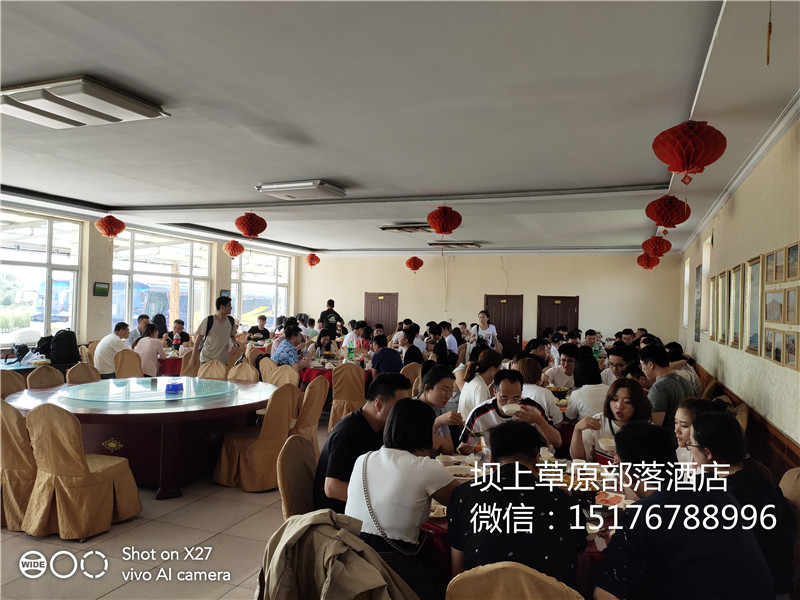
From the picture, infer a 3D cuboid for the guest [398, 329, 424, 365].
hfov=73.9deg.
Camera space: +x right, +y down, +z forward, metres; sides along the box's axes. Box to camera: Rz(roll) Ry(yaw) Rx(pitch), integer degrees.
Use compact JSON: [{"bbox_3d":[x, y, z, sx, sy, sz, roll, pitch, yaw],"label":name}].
[{"bbox_3d":[0.081,1.137,8.692,0.750,1.290,0.500,2,0,22],"label":"guest"}]

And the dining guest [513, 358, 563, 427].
[{"bbox_3d":[1.156,1.132,4.500,0.480,1.270,0.720,2,0,25],"label":"dining guest"}]

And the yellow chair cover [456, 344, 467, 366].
[{"bbox_3d":[1.327,1.330,10.450,0.450,0.940,0.530,2,0,22],"label":"yellow chair cover"}]

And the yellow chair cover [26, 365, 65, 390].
[{"bbox_3d":[-3.529,1.170,5.591,0.600,0.940,0.460,2,0,13],"label":"yellow chair cover"}]

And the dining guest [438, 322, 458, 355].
[{"bbox_3d":[0.843,1.171,10.800,0.780,1.330,0.480,2,-1,2],"label":"dining guest"}]

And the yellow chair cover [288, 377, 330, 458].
[{"bbox_3d":[-1.092,1.255,5.686,0.600,0.940,0.460,2,0,23],"label":"yellow chair cover"}]

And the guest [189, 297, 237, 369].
[{"bbox_3d":[-2.443,0.810,7.000,0.560,1.710,0.380,3,-1,-38],"label":"guest"}]

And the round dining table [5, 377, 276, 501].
[{"bbox_3d":[-2.350,1.247,5.057,2.260,0.770,2.260,2,-1,0],"label":"round dining table"}]

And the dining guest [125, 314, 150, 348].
[{"bbox_3d":[-4.247,0.960,8.800,0.780,1.330,0.520,2,-1,37],"label":"dining guest"}]

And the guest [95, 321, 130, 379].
[{"bbox_3d":[-4.337,0.991,8.142,0.750,1.280,0.500,2,0,-28],"label":"guest"}]

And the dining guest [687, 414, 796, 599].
[{"bbox_3d":[1.210,1.080,2.200,0.750,1.250,0.500,1,-1,34],"label":"dining guest"}]

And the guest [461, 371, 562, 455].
[{"bbox_3d":[0.659,1.065,3.200,0.580,1.280,0.720,2,-1,-5],"label":"guest"}]

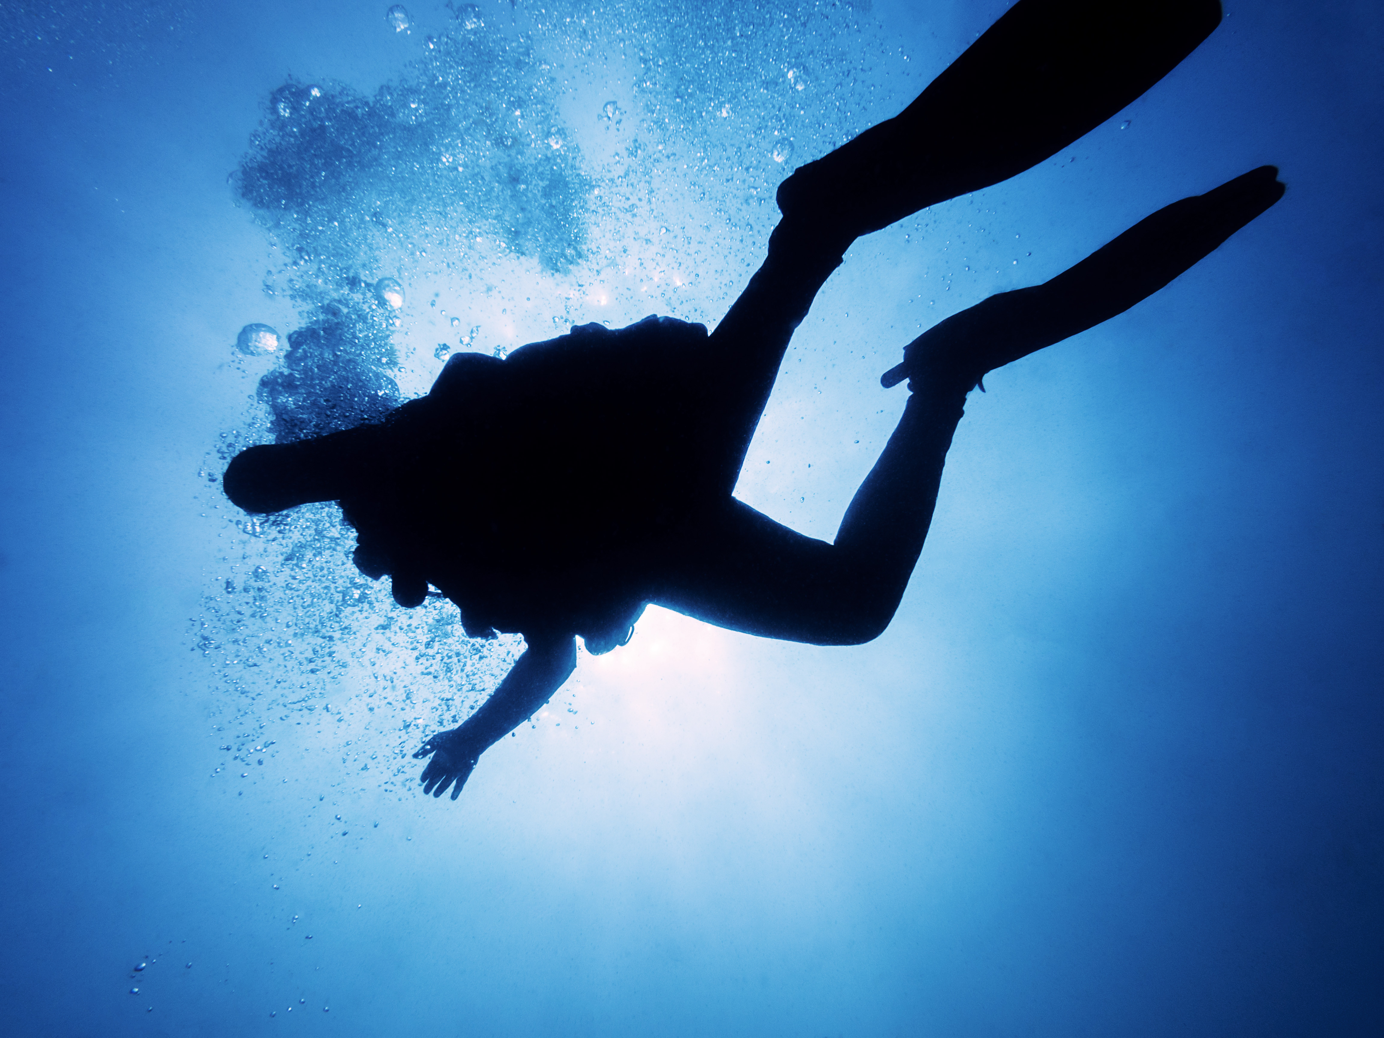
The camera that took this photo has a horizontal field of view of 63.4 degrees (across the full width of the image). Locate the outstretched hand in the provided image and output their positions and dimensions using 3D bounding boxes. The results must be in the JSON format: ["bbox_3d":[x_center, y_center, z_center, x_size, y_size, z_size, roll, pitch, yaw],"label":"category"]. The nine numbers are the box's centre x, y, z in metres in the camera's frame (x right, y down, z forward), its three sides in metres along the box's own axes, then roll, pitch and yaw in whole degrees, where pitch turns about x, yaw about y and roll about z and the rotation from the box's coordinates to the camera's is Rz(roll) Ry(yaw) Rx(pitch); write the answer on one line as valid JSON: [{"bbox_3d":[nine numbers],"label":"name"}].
[{"bbox_3d":[-0.515,0.511,2.330,0.118,0.160,0.055,30,-18,0],"label":"outstretched hand"}]

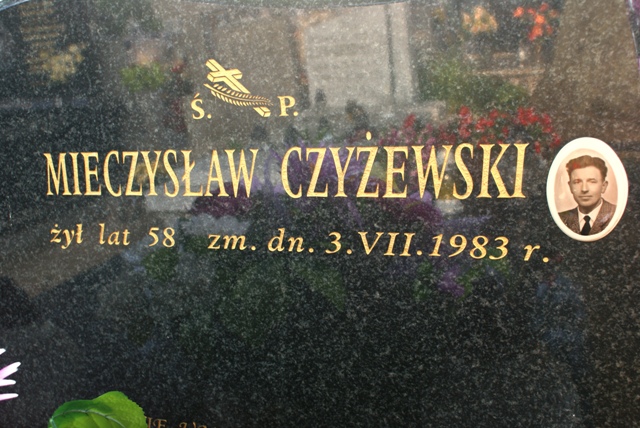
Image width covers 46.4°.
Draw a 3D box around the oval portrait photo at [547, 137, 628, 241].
[{"bbox_3d":[0.286,-0.026,0.801,0.083,0.112,0.008,1,5,23],"label":"oval portrait photo"}]

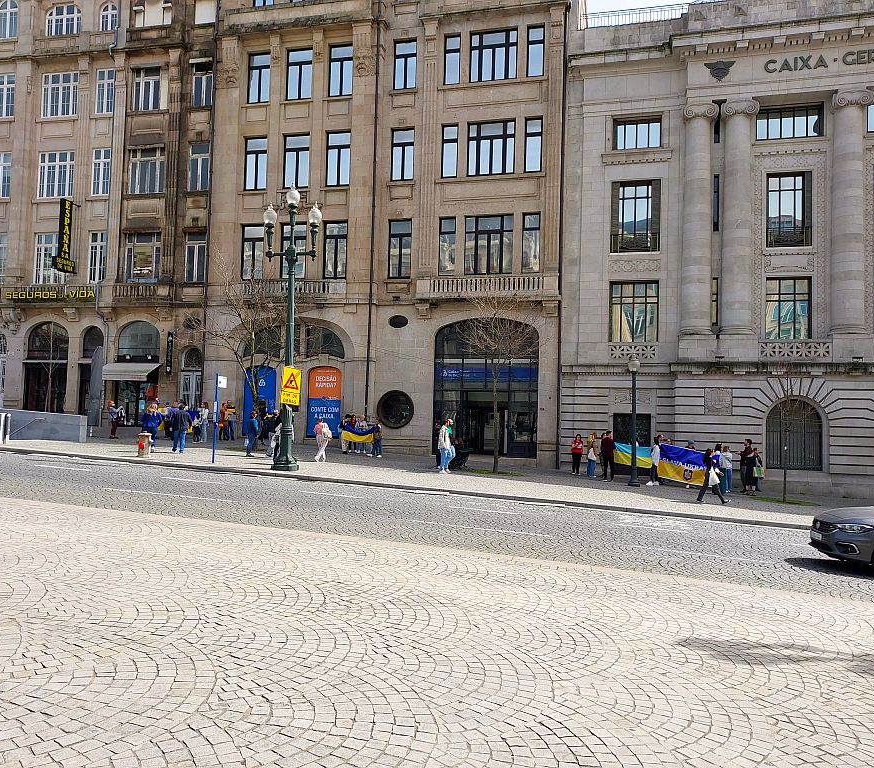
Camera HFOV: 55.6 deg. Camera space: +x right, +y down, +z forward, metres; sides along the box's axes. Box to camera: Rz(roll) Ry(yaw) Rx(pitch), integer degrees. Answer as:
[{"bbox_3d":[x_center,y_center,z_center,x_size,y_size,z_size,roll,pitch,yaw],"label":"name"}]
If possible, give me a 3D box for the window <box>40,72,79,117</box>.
[{"bbox_3d":[-18.938,-14.518,41.625,2.177,2.265,0.200,1,-3,16],"label":"window"}]

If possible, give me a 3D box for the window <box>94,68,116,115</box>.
[{"bbox_3d":[-15.643,-13.818,39.119,0.968,2.104,0.200,1,-2,14],"label":"window"}]

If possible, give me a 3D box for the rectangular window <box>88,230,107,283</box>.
[{"bbox_3d":[-17.616,-6.575,43.039,1.035,2.706,0.200,1,-3,16],"label":"rectangular window"}]

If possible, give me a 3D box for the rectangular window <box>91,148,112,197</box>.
[{"bbox_3d":[-16.493,-10.403,40.699,1.026,2.326,0.200,1,-3,16],"label":"rectangular window"}]

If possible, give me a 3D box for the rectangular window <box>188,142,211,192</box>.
[{"bbox_3d":[-11.389,-10.397,39.829,1.121,2.364,0.200,1,-3,15],"label":"rectangular window"}]

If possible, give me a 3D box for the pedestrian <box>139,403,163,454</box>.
[{"bbox_3d":[-9.325,1.430,27.249,0.600,1.630,0.420,2,-3,-18],"label":"pedestrian"}]

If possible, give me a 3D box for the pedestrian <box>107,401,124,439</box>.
[{"bbox_3d":[-13.313,1.478,34.300,0.550,1.582,0.460,1,-3,9],"label":"pedestrian"}]

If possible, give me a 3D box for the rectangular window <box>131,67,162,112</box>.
[{"bbox_3d":[-14.046,-14.276,40.152,1.608,2.180,0.200,1,-3,16],"label":"rectangular window"}]

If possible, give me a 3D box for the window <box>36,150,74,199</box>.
[{"bbox_3d":[-18.212,-10.007,39.608,1.990,2.223,0.200,1,-2,14],"label":"window"}]

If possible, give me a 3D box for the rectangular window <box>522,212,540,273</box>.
[{"bbox_3d":[3.954,-5.889,34.606,0.738,2.523,0.200,1,-3,16],"label":"rectangular window"}]

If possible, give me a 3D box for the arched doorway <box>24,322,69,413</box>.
[{"bbox_3d":[-19.256,-0.650,41.002,2.398,4.917,0.400,1,-3,16],"label":"arched doorway"}]

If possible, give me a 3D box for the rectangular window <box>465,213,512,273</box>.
[{"bbox_3d":[2.356,-6.252,37.283,2.240,2.638,0.200,1,-3,16],"label":"rectangular window"}]

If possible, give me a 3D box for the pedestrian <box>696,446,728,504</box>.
[{"bbox_3d":[7.983,2.666,24.000,0.920,1.623,0.520,1,-3,13],"label":"pedestrian"}]

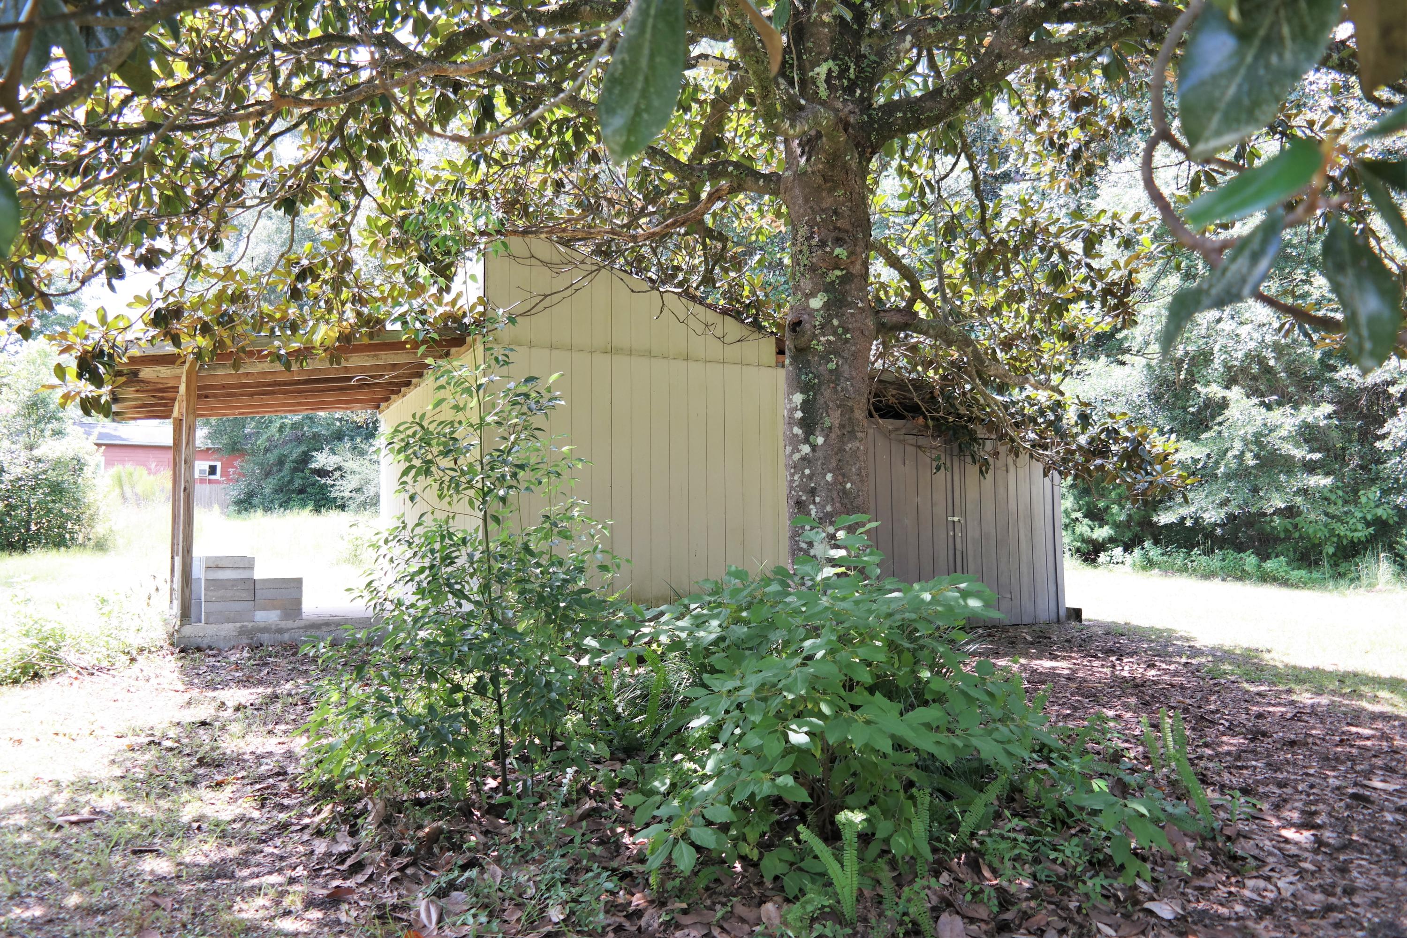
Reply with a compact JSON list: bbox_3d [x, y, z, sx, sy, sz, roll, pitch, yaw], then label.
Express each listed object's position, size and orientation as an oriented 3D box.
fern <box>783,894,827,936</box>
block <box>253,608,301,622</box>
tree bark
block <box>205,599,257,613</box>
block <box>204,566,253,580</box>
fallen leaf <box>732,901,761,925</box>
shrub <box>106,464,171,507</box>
[{"bbox_3d":[0.316,1.386,3.280,0.130,0.110,0.110,-1,-5,6],"label":"fern"},{"bbox_3d":[-3.744,1.288,9.284,0.393,0.095,0.194,2,-5,-25],"label":"block"},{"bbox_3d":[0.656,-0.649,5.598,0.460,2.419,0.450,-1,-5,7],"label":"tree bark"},{"bbox_3d":[-4.099,1.190,9.127,0.393,0.095,0.194,2,-5,-25],"label":"block"},{"bbox_3d":[-4.106,0.907,9.149,0.393,0.095,0.194,2,-5,-25],"label":"block"},{"bbox_3d":[0.138,1.417,3.360,0.090,0.045,0.080,-1,-5,2],"label":"fallen leaf"},{"bbox_3d":[-16.064,0.469,30.000,1.750,1.200,1.400,2,-6,-28],"label":"shrub"}]

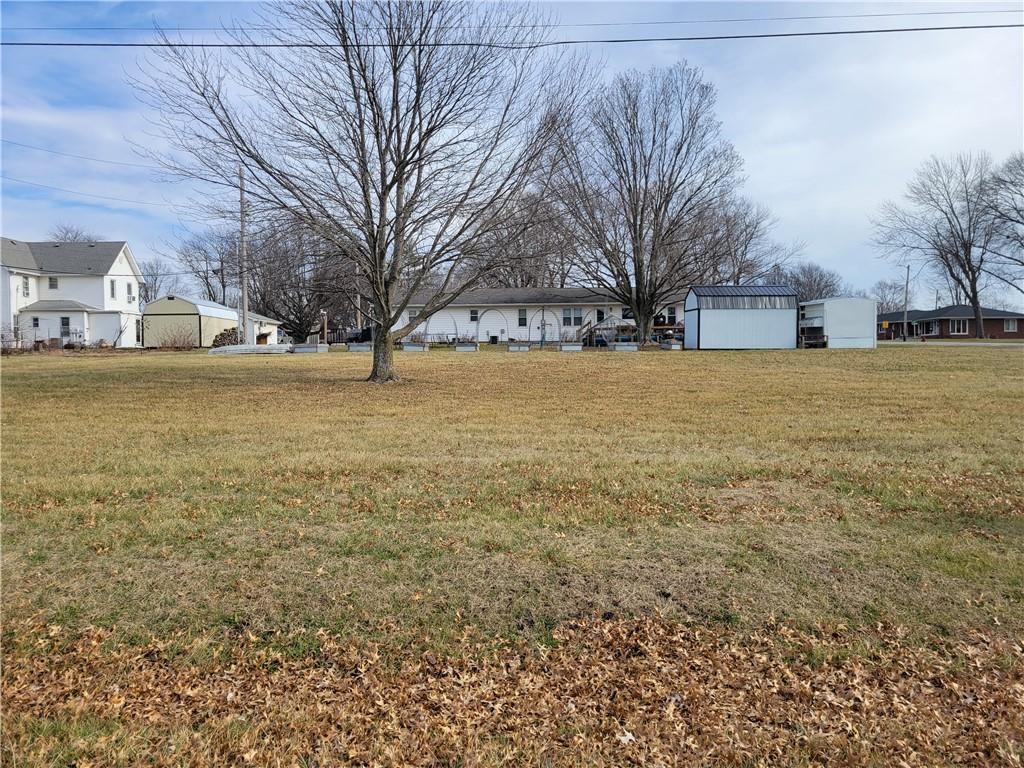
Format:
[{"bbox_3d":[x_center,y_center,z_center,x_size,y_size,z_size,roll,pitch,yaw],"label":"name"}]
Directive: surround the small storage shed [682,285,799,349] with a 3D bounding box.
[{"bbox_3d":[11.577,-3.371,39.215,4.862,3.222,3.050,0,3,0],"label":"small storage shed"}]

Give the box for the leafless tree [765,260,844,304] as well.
[{"bbox_3d":[39.746,-11.203,104.589,11.068,11.110,11.068,0,3,0],"label":"leafless tree"}]

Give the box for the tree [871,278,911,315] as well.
[{"bbox_3d":[61.435,-11.974,124.582,6.594,10.175,6.594,0,3,0],"label":"tree"}]

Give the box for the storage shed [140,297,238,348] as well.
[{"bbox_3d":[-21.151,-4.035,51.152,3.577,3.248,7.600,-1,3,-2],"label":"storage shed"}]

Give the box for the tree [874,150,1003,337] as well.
[{"bbox_3d":[43.933,-14.107,79.416,12.621,19.334,12.621,0,3,0],"label":"tree"}]

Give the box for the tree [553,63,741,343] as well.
[{"bbox_3d":[8.023,-10.544,45.538,10.681,16.661,10.681,0,3,0],"label":"tree"}]

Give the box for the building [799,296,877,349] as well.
[{"bbox_3d":[17.750,-3.290,42.000,2.550,2.660,4.000,0,4,0],"label":"building"}]

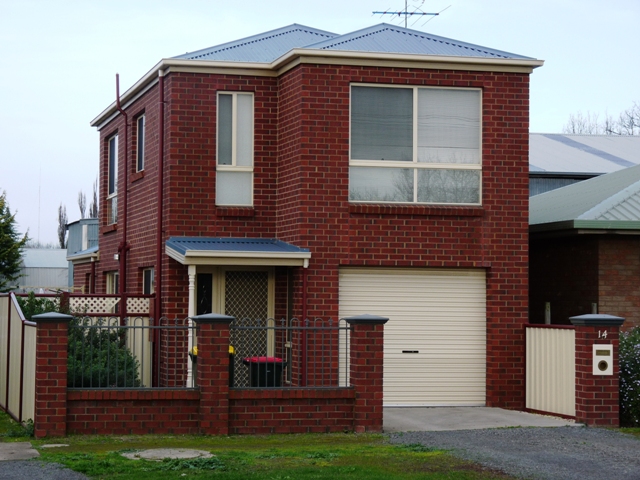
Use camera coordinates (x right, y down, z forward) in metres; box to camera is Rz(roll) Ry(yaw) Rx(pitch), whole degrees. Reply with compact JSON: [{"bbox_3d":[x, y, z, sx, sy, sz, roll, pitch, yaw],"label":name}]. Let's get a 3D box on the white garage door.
[{"bbox_3d":[1.385,1.474,25.558,2.400,2.110,0.100,1,-2,-14],"label":"white garage door"}]

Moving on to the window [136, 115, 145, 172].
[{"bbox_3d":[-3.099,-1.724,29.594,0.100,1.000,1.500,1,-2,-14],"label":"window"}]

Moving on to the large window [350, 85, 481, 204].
[{"bbox_3d":[1.461,-1.432,25.524,2.090,1.790,0.100,1,-2,-14],"label":"large window"}]

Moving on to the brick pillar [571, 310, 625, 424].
[{"bbox_3d":[3.642,1.707,22.066,0.570,1.459,0.470,1,-2,-14],"label":"brick pillar"}]

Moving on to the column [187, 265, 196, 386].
[{"bbox_3d":[-1.885,1.408,24.540,0.100,2.090,0.100,1,-2,-14],"label":"column"}]

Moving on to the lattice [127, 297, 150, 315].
[{"bbox_3d":[-2.932,1.073,27.331,0.390,0.280,0.040,1,-2,-14],"label":"lattice"}]

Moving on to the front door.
[{"bbox_3d":[-1.337,1.462,26.355,1.270,2.080,0.100,1,-2,-14],"label":"front door"}]

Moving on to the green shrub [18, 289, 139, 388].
[{"bbox_3d":[-3.479,1.608,24.137,1.750,1.630,1.500,1,-2,-14],"label":"green shrub"}]

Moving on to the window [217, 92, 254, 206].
[{"bbox_3d":[-1.332,-1.422,26.416,0.600,1.790,0.100,1,-2,-14],"label":"window"}]

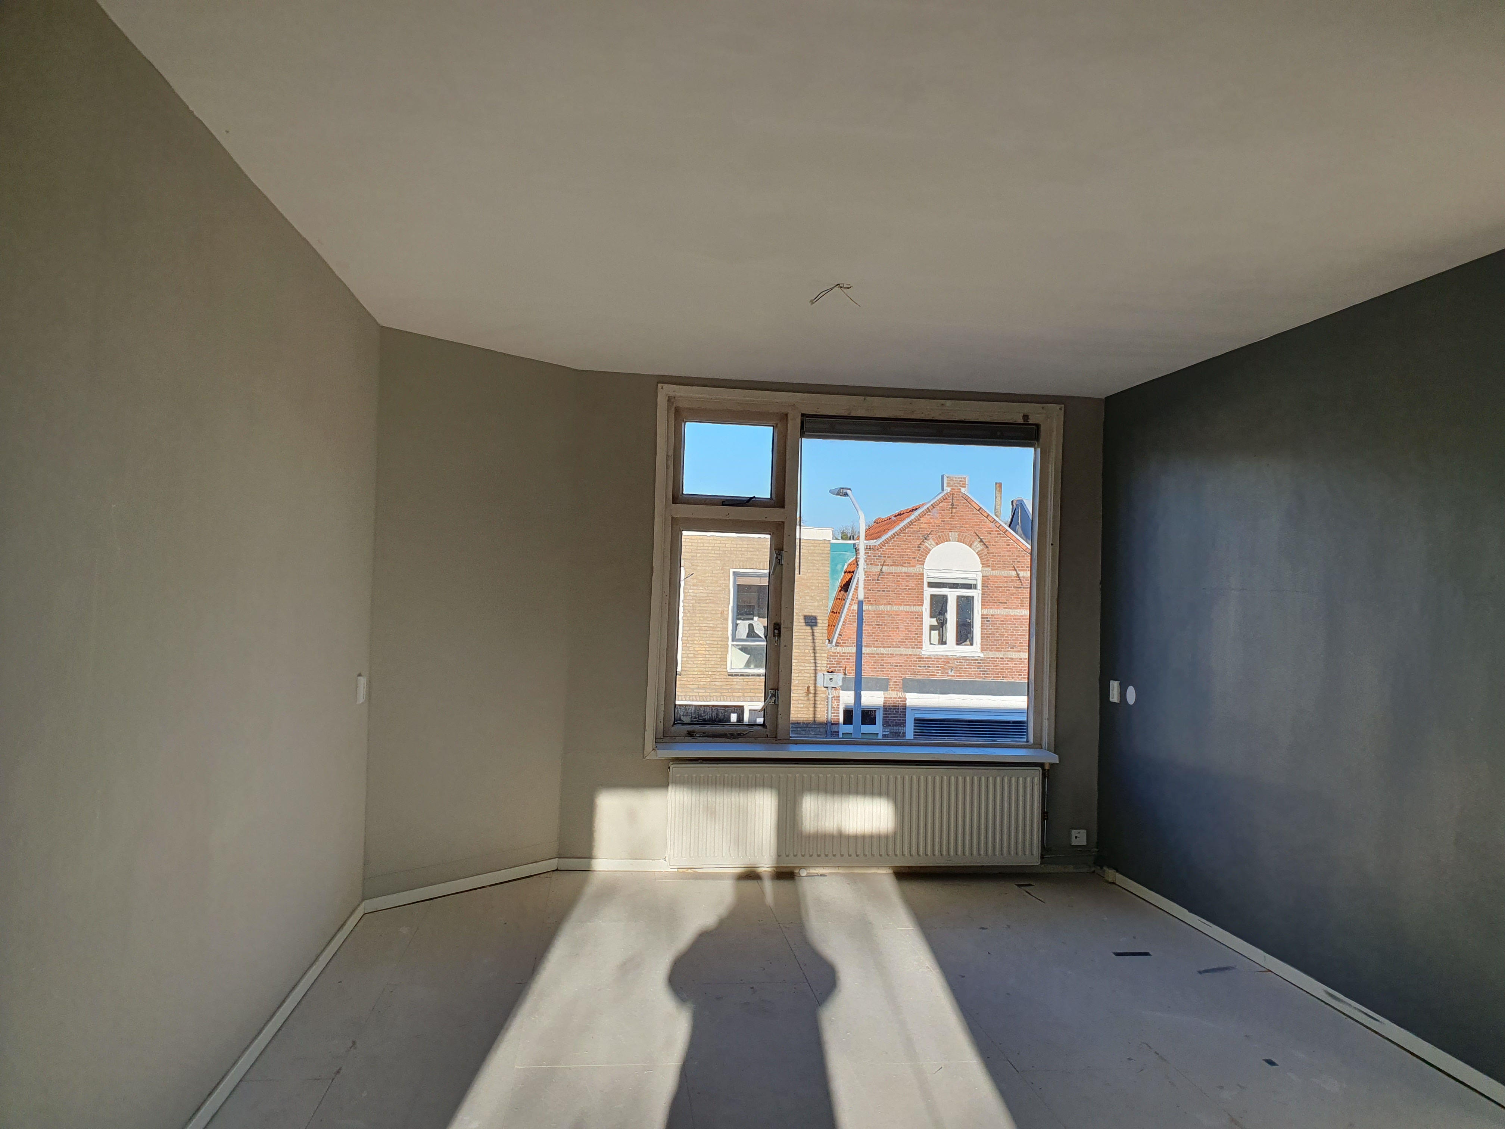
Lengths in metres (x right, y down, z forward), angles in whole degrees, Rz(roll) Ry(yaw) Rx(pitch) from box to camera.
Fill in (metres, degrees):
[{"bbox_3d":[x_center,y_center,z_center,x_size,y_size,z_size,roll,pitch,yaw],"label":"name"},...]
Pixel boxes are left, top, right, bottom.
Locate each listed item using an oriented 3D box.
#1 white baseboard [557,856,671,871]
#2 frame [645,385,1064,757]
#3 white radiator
[{"bbox_3d":[-0.675,1.489,5.598,0.565,0.063,0.016,2,-1,-7],"label":"white baseboard"},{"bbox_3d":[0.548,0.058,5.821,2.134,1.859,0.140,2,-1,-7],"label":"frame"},{"bbox_3d":[0.528,1.260,5.694,1.907,0.502,0.090,2,-1,-7],"label":"white radiator"}]

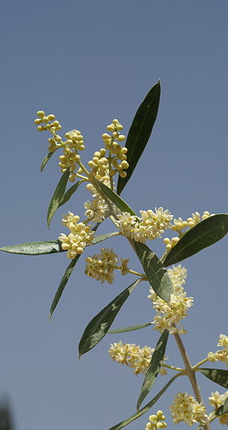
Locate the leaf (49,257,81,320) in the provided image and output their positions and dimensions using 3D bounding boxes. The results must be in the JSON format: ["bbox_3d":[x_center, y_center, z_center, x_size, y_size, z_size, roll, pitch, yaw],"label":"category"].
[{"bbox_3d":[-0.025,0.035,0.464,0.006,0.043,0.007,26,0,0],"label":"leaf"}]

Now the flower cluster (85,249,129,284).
[{"bbox_3d":[-0.003,0.026,0.450,0.021,0.017,0.018,0,-18,0],"label":"flower cluster"}]

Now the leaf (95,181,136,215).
[{"bbox_3d":[0.002,-0.008,0.454,0.028,0.007,0.007,43,0,0],"label":"leaf"}]

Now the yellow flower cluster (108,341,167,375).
[{"bbox_3d":[0.013,0.074,0.460,0.031,0.012,0.013,17,0,0],"label":"yellow flower cluster"}]

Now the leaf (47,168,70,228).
[{"bbox_3d":[-0.028,-0.008,0.458,0.007,0.033,0.006,20,0,0],"label":"leaf"}]

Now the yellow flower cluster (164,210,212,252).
[{"bbox_3d":[0.038,0.009,0.468,0.030,0.014,0.015,-40,0,0],"label":"yellow flower cluster"}]

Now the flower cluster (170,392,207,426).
[{"bbox_3d":[0.037,0.096,0.440,0.018,0.017,0.018,0,-18,0],"label":"flower cluster"}]

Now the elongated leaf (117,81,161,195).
[{"bbox_3d":[0.014,-0.039,0.450,0.013,0.063,0.006,22,-9,-14],"label":"elongated leaf"}]

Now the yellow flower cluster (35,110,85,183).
[{"bbox_3d":[-0.026,-0.036,0.460,0.019,0.042,0.018,-35,0,0],"label":"yellow flower cluster"}]

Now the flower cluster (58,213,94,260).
[{"bbox_3d":[-0.018,0.010,0.430,0.017,0.021,0.018,0,-18,0],"label":"flower cluster"}]

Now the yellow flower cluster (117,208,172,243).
[{"bbox_3d":[0.016,0.006,0.457,0.029,0.017,0.017,-7,0,0],"label":"yellow flower cluster"}]

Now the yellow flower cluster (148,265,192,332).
[{"bbox_3d":[0.028,0.042,0.443,0.021,0.033,0.021,0,-18,0],"label":"yellow flower cluster"}]

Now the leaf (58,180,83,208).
[{"bbox_3d":[-0.023,-0.011,0.464,0.005,0.020,0.006,43,0,0],"label":"leaf"}]

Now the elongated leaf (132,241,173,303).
[{"bbox_3d":[0.020,0.028,0.452,0.011,0.037,0.009,-31,0,0],"label":"elongated leaf"}]

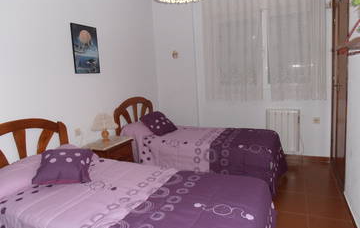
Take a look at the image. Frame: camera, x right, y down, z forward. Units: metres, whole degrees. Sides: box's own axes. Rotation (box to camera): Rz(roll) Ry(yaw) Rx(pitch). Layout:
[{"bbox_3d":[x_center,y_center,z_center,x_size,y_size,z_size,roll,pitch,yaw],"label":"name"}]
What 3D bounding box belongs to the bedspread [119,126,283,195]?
[{"bbox_3d":[0.276,0.392,2.952,1.800,0.575,0.950,0,8,25],"label":"bedspread"}]

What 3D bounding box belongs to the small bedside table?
[{"bbox_3d":[-0.741,0.579,2.670,0.325,0.515,0.480,0,8,25],"label":"small bedside table"}]

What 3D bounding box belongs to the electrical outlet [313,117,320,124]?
[{"bbox_3d":[1.687,0.092,3.079,0.085,0.080,0.020,0,8,25],"label":"electrical outlet"}]

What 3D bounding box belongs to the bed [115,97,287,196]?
[{"bbox_3d":[0.239,0.262,2.960,1.875,0.955,0.950,0,8,25],"label":"bed"}]

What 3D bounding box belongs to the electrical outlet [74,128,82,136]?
[{"bbox_3d":[-0.999,0.184,2.474,0.020,0.083,0.080,0,8,25],"label":"electrical outlet"}]

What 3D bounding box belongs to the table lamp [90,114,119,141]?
[{"bbox_3d":[-0.779,0.174,2.597,0.270,0.310,0.270,0,8,25],"label":"table lamp"}]

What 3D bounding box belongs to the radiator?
[{"bbox_3d":[1.319,0.229,3.192,0.395,0.565,0.100,0,8,25],"label":"radiator"}]

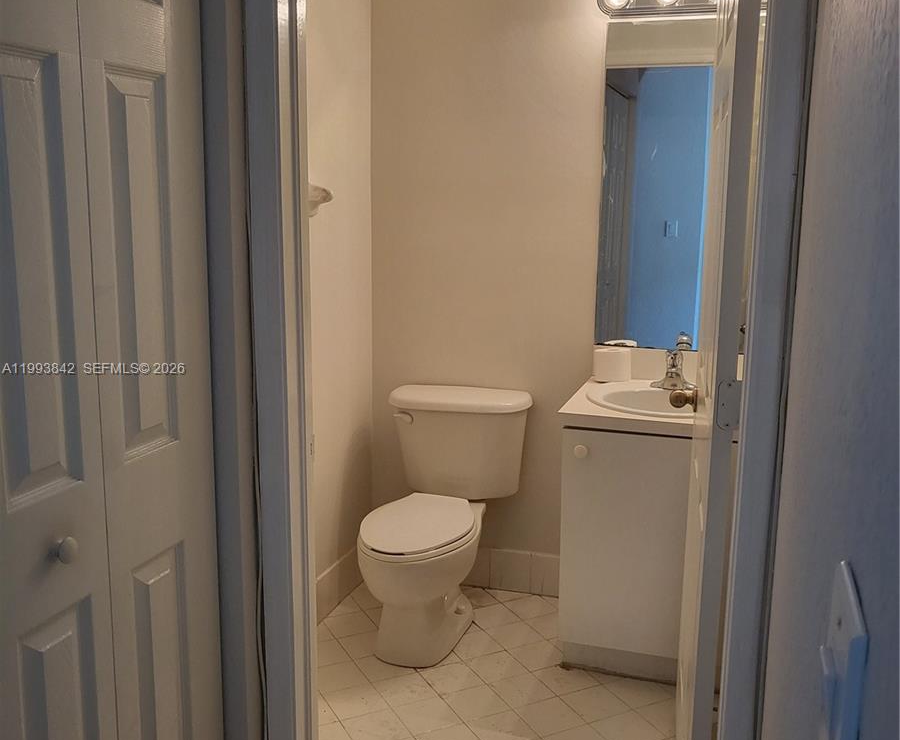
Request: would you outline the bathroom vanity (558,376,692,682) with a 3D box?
[{"bbox_3d":[0.658,0.496,2.802,0.557,0.832,0.565,4,12,19],"label":"bathroom vanity"}]

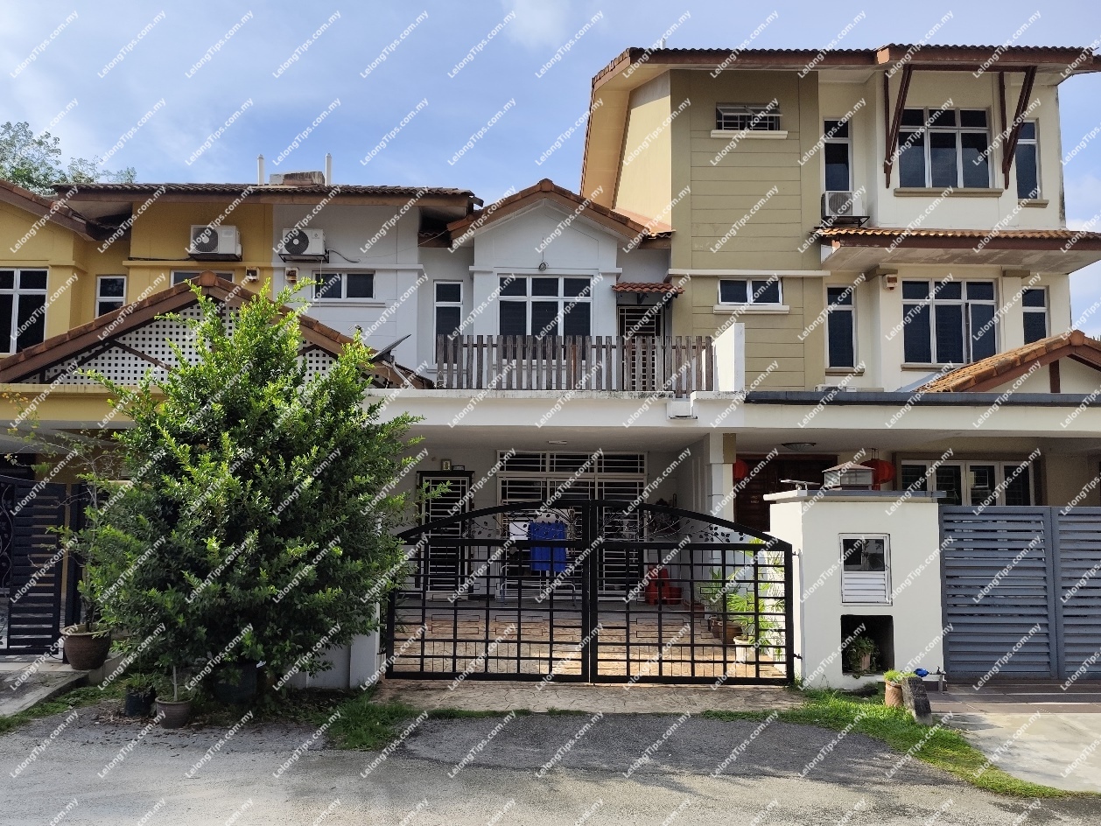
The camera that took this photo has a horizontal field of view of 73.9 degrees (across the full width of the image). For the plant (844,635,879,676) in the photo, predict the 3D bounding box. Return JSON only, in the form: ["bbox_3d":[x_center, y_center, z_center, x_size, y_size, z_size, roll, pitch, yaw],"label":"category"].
[{"bbox_3d":[2.764,2.158,6.500,0.300,0.350,0.280,0,-6,0],"label":"plant"}]

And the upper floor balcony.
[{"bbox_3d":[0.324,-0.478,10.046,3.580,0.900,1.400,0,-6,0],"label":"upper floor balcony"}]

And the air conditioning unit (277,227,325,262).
[{"bbox_3d":[-4.188,-2.859,12.350,0.760,0.520,0.340,1,-6,-1],"label":"air conditioning unit"}]

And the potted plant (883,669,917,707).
[{"bbox_3d":[2.772,2.185,5.800,0.270,0.290,0.250,0,-6,0],"label":"potted plant"}]

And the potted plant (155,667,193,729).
[{"bbox_3d":[-3.012,2.278,5.850,0.310,0.460,0.310,1,-6,-1],"label":"potted plant"}]

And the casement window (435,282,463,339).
[{"bbox_3d":[-1.819,-1.602,13.000,0.510,1.500,0.100,1,-6,-1],"label":"casement window"}]

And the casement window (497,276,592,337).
[{"bbox_3d":[-0.086,-1.635,12.600,1.620,1.460,0.120,0,-6,0],"label":"casement window"}]

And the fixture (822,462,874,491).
[{"bbox_3d":[3.120,0.663,7.650,0.380,0.310,0.400,1,-6,-1],"label":"fixture"}]

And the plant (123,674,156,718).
[{"bbox_3d":[-3.454,2.369,6.150,0.270,0.360,0.270,1,-6,-1],"label":"plant"}]

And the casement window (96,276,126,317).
[{"bbox_3d":[-7.762,-1.705,12.900,0.520,1.480,0.100,1,-6,-1],"label":"casement window"}]

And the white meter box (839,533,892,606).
[{"bbox_3d":[2.713,1.361,6.380,0.430,0.610,0.160,0,-6,0],"label":"white meter box"}]

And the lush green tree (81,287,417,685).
[{"bbox_3d":[-2.397,0.556,5.850,2.550,3.100,2.400,0,-6,0],"label":"lush green tree"}]

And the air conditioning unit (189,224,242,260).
[{"bbox_3d":[-5.673,-2.894,12.499,0.780,0.520,0.310,0,-6,0],"label":"air conditioning unit"}]

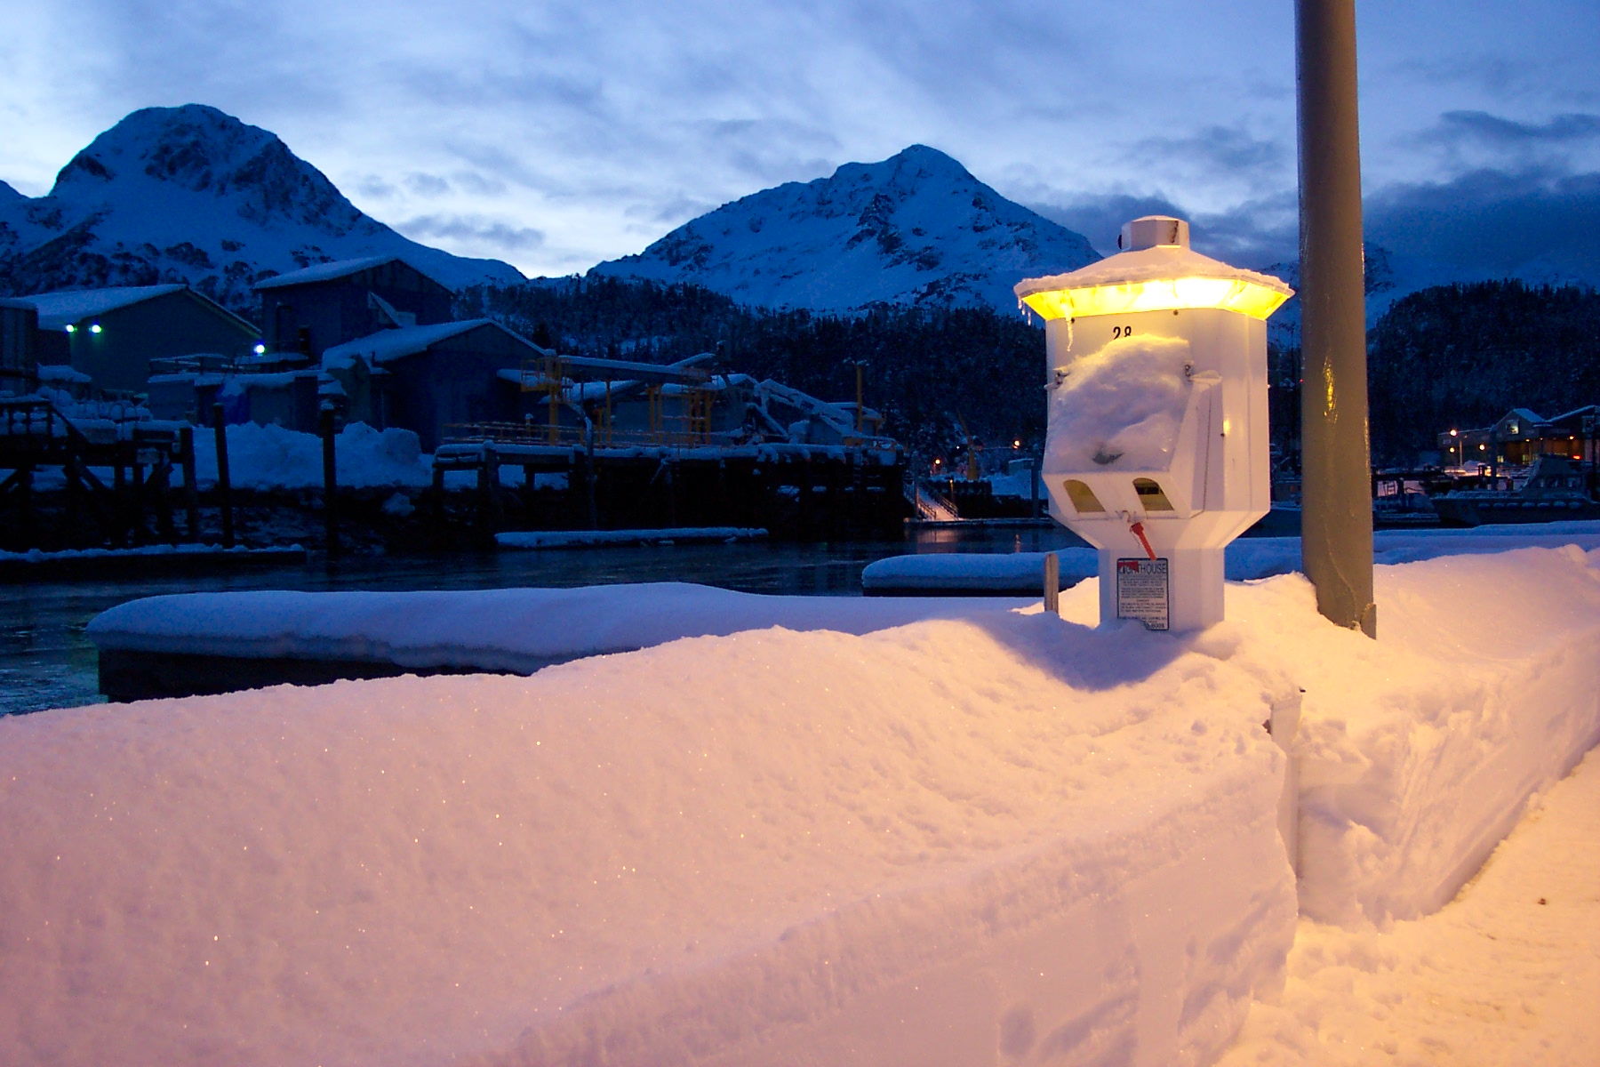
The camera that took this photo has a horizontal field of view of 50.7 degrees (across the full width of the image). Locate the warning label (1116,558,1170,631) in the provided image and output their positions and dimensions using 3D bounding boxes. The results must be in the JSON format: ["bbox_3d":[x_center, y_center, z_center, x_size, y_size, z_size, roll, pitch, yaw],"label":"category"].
[{"bbox_3d":[0.560,0.100,2.750,0.087,0.117,0.004,-1,1,32],"label":"warning label"}]

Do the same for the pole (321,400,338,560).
[{"bbox_3d":[-13.871,-1.533,49.960,0.320,4.477,0.320,-2,1,-15],"label":"pole"}]

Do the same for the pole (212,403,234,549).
[{"bbox_3d":[-17.031,-1.654,49.961,0.300,4.354,0.300,-4,1,-19],"label":"pole"}]

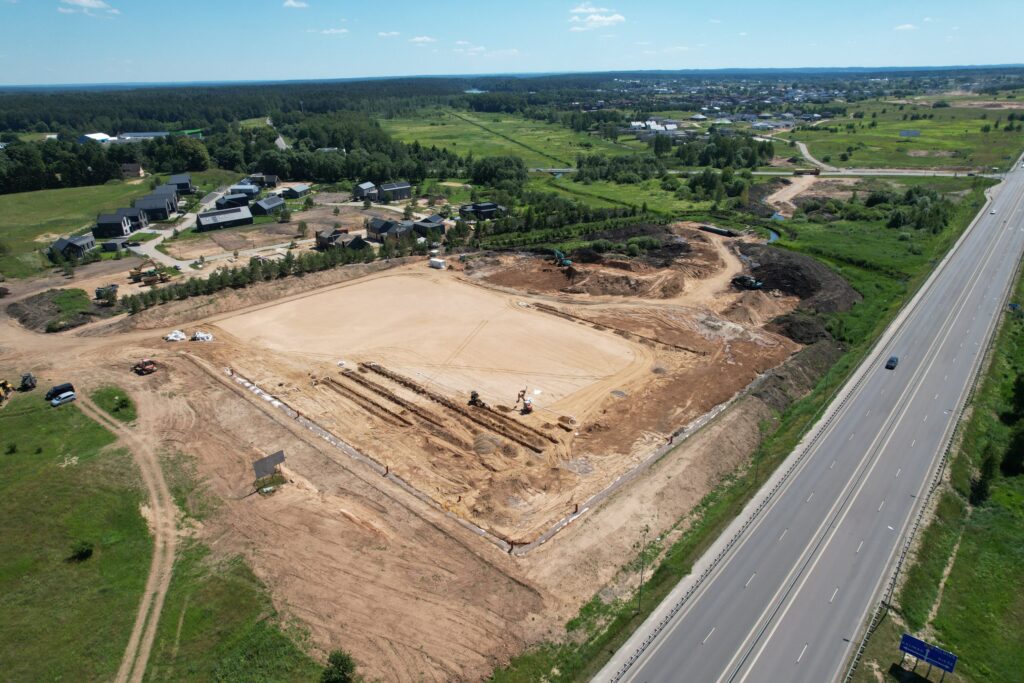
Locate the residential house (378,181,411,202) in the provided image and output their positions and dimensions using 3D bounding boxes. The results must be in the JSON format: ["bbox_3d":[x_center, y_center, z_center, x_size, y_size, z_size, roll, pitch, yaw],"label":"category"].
[{"bbox_3d":[-65.040,-83.190,347.930,15.800,8.800,8.300,-15,27,-30],"label":"residential house"}]

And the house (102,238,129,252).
[{"bbox_3d":[-163.400,-39.300,256.780,6.200,3.000,5.400,-5,23,-10],"label":"house"}]

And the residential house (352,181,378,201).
[{"bbox_3d":[-81.860,-84.320,351.980,10.500,8.300,10.300,9,25,22],"label":"residential house"}]

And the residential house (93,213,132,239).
[{"bbox_3d":[-178.250,-52.130,280.430,11.000,8.600,8.200,-4,23,-6],"label":"residential house"}]

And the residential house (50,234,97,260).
[{"bbox_3d":[-173.580,-37.540,247.160,13.000,5.400,13.000,-3,23,-5],"label":"residential house"}]

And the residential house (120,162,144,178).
[{"bbox_3d":[-269.550,-121.400,444.630,12.000,8.000,6.800,0,23,2],"label":"residential house"}]

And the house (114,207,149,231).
[{"bbox_3d":[-181.470,-58.630,298.470,11.300,8.100,7.300,-3,23,-5],"label":"house"}]

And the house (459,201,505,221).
[{"bbox_3d":[-14.710,-64.290,304.430,18.000,6.300,10.500,-9,24,-18],"label":"house"}]

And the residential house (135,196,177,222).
[{"bbox_3d":[-176.700,-66.830,311.120,14.000,8.800,19.000,-4,23,-8],"label":"residential house"}]

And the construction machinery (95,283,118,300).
[{"bbox_3d":[-131.250,-16.270,202.530,2.500,3.200,6.300,18,29,37],"label":"construction machinery"}]

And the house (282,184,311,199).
[{"bbox_3d":[-122.740,-86.010,357.320,8.800,5.800,14.000,3,24,9],"label":"house"}]

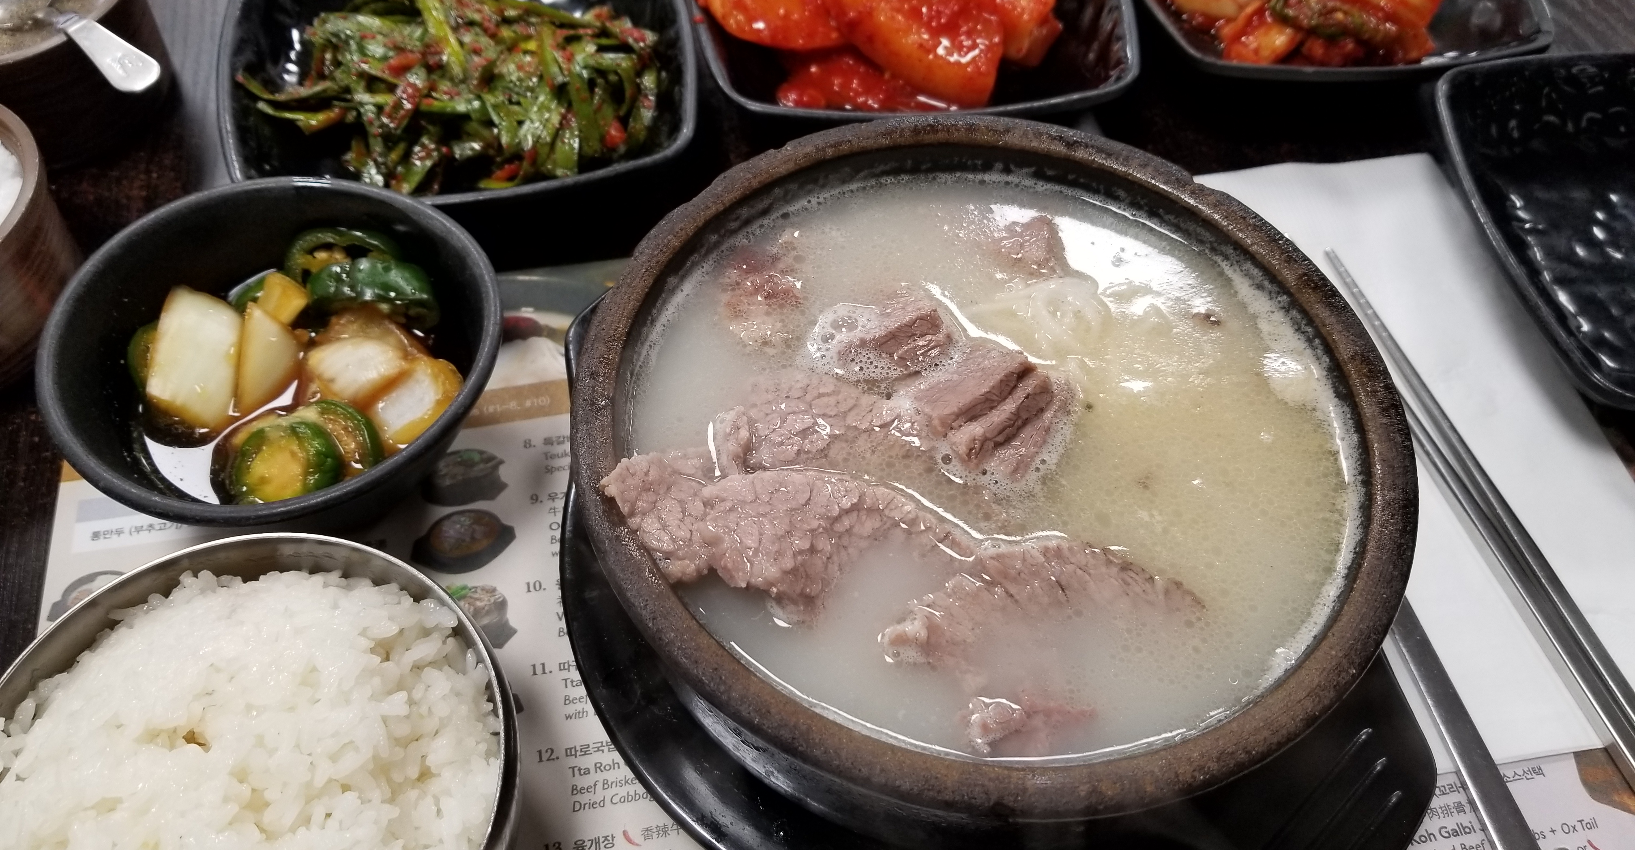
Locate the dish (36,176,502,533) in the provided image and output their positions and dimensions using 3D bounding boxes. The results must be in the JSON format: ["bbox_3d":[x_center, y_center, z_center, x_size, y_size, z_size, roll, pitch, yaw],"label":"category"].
[{"bbox_3d":[-0.136,-0.010,0.326,0.109,0.049,0.109,1,56,-2],"label":"dish"}]

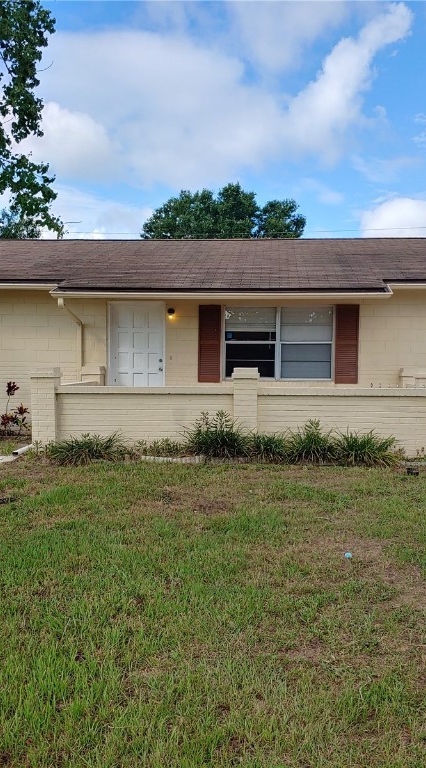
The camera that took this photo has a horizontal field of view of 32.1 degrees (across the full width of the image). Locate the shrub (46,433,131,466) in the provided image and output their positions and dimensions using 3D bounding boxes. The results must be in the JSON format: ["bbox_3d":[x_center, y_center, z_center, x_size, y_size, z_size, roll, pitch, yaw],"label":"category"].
[{"bbox_3d":[-1.524,0.739,9.050,1.020,0.350,0.720,1,2,5],"label":"shrub"}]

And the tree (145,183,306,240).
[{"bbox_3d":[0.511,-4.796,36.000,8.800,9.700,8.500,1,2,5],"label":"tree"}]

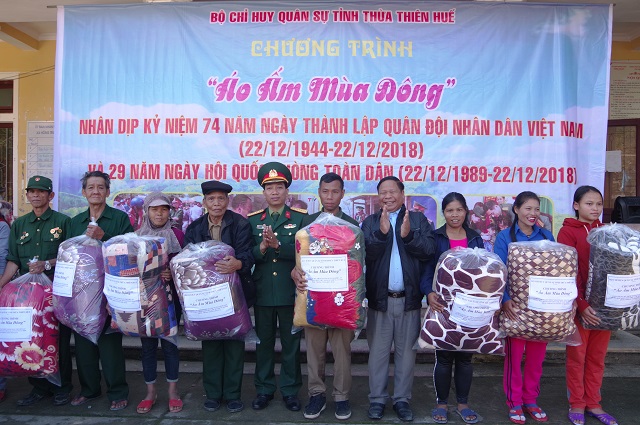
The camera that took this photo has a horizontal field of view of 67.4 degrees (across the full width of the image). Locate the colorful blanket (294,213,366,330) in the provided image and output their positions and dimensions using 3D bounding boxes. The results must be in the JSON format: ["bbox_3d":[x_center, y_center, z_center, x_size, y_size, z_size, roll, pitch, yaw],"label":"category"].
[{"bbox_3d":[0.066,0.369,3.000,0.420,0.700,0.290,0,0,-9],"label":"colorful blanket"}]

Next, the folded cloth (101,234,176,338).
[{"bbox_3d":[-1.190,0.485,3.160,0.410,0.630,0.280,-7,0,-3],"label":"folded cloth"}]

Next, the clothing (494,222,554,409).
[{"bbox_3d":[1.370,0.690,3.210,0.420,1.240,0.350,0,1,7],"label":"clothing"}]

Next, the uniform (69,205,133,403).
[{"bbox_3d":[-1.525,0.632,3.330,0.470,1.375,0.330,0,0,-2],"label":"uniform"}]

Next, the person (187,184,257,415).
[{"bbox_3d":[-0.690,0.564,3.260,0.500,1.550,0.450,0,0,-3],"label":"person"}]

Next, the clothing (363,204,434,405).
[{"bbox_3d":[0.533,0.627,3.260,0.490,1.365,0.400,0,1,6],"label":"clothing"}]

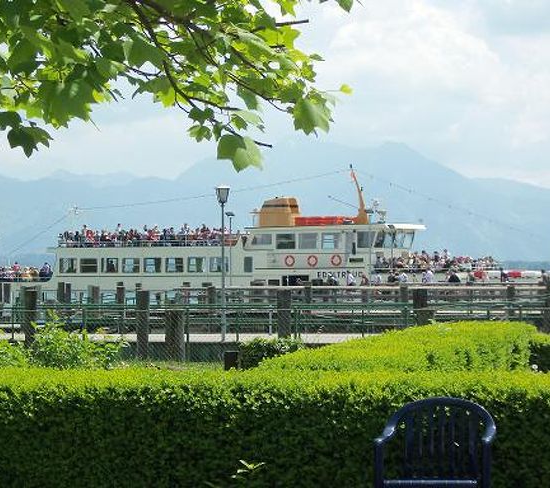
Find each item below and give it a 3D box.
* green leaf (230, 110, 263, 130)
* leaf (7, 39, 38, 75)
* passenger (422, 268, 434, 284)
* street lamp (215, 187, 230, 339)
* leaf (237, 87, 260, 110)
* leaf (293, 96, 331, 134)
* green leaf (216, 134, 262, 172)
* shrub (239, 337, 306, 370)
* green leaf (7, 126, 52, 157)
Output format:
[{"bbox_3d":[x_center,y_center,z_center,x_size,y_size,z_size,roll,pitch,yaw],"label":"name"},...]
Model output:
[{"bbox_3d":[-0.101,-0.438,6.800,0.115,0.075,0.070,0,-1,0],"label":"green leaf"},{"bbox_3d":[-0.791,-0.587,6.000,0.100,0.115,0.050,0,-1,0],"label":"leaf"},{"bbox_3d":[9.243,2.321,115.000,0.350,1.700,0.500,-1,-1,30],"label":"passenger"},{"bbox_3d":[-1.534,0.541,56.000,0.420,4.560,0.420,0,-1,0],"label":"street lamp"},{"bbox_3d":[-0.086,-0.456,6.000,0.072,0.080,0.040,0,-1,0],"label":"leaf"},{"bbox_3d":[0.130,-0.456,6.800,0.135,0.135,0.070,0,-1,0],"label":"leaf"},{"bbox_3d":[-0.126,-0.325,6.800,0.163,0.130,0.080,0,-1,0],"label":"green leaf"},{"bbox_3d":[-0.040,1.420,22.500,0.800,0.600,0.750,0,-1,0],"label":"shrub"},{"bbox_3d":[-0.769,-0.321,6.000,0.145,0.095,0.060,0,-1,0],"label":"green leaf"}]

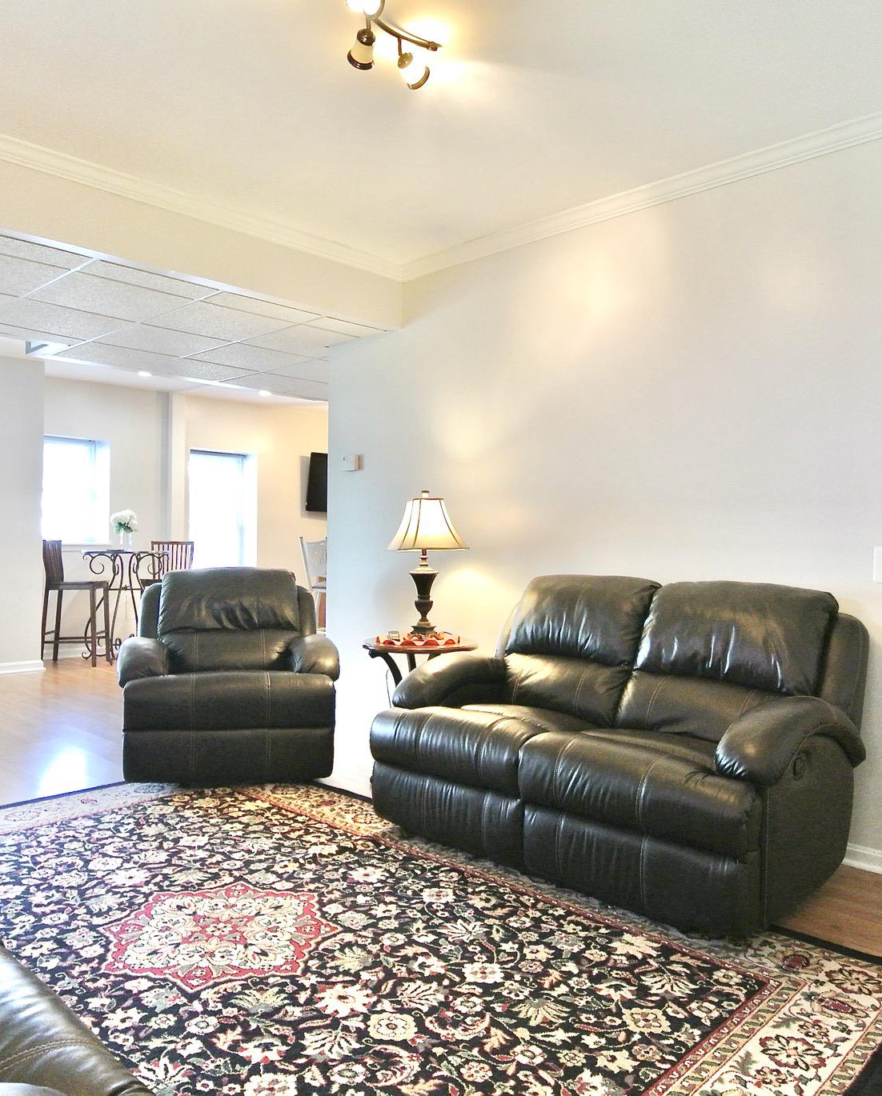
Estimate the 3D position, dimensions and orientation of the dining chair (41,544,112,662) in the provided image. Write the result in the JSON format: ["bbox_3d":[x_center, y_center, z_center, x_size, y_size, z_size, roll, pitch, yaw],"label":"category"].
[{"bbox_3d":[-3.275,0.490,7.340,0.500,1.090,0.440,0,1,-6],"label":"dining chair"}]

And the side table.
[{"bbox_3d":[-0.095,0.803,4.106,0.580,0.640,0.580,2,2,44],"label":"side table"}]

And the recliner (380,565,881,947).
[{"bbox_3d":[0.591,0.639,3.111,1.600,1.020,0.870,1,2,40],"label":"recliner"}]

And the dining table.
[{"bbox_3d":[-2.885,0.528,7.520,0.860,1.010,0.860,0,1,-21],"label":"dining table"}]

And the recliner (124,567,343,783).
[{"bbox_3d":[-1.035,0.610,4.290,1.050,1.010,0.930,0,1,-5],"label":"recliner"}]

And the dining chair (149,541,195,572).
[{"bbox_3d":[-2.610,0.484,7.700,0.440,1.090,0.500,0,1,5],"label":"dining chair"}]

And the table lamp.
[{"bbox_3d":[-0.082,0.091,4.180,0.390,0.760,0.390,0,1,-13],"label":"table lamp"}]

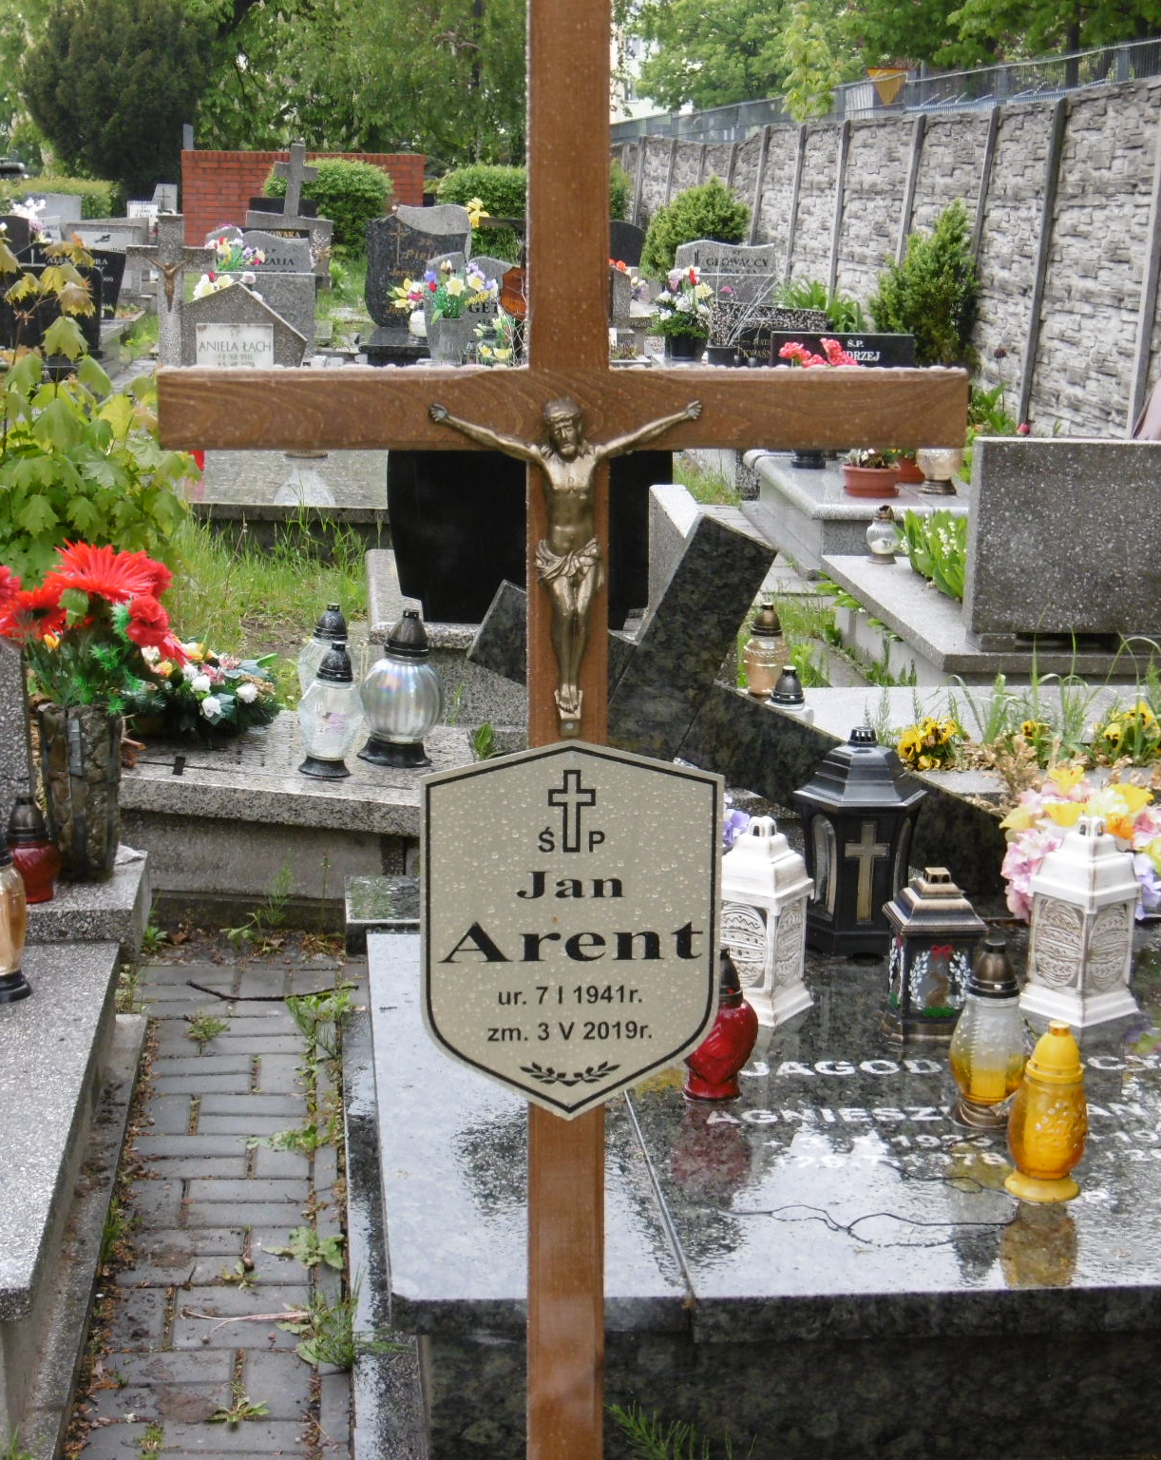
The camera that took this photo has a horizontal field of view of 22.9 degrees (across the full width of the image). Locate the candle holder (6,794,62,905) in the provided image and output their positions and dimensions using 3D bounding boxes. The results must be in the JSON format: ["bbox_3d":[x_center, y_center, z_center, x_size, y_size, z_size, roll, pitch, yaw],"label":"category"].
[{"bbox_3d":[-0.981,0.209,5.149,0.099,0.192,0.099,-2,12,-5],"label":"candle holder"}]

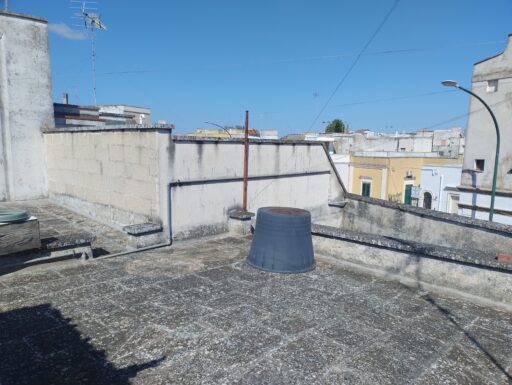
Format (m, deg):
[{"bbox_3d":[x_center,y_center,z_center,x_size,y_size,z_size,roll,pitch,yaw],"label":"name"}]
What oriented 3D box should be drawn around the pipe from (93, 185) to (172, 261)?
[{"bbox_3d":[-1.774,0.394,5.368,1.242,0.998,0.070,-6,9,-43],"label":"pipe"}]

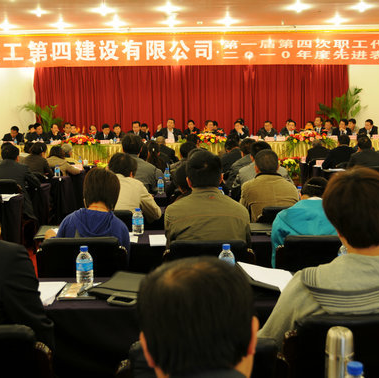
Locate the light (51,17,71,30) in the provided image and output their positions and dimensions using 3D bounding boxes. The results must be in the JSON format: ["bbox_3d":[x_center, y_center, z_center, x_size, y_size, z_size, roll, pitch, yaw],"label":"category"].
[{"bbox_3d":[-3.060,-3.925,14.686,0.220,0.120,0.220,-1,6,0],"label":"light"}]

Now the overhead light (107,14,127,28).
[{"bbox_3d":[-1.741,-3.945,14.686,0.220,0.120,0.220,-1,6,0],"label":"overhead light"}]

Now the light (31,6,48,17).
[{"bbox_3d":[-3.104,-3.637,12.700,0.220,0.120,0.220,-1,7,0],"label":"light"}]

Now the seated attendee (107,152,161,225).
[{"bbox_3d":[-0.408,0.352,4.358,0.500,1.214,0.850,-1,6,-10],"label":"seated attendee"}]

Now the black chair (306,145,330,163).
[{"bbox_3d":[2.303,-0.470,10.909,0.480,0.650,0.420,-1,6,0],"label":"black chair"}]

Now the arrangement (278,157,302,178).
[{"bbox_3d":[1.959,-0.400,12.000,0.500,0.480,0.450,-1,7,0],"label":"arrangement"}]

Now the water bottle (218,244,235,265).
[{"bbox_3d":[0.155,0.304,2.540,0.066,0.157,0.066,0,6,0],"label":"water bottle"}]

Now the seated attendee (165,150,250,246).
[{"bbox_3d":[0.098,0.438,3.358,0.480,1.300,0.750,-1,6,0],"label":"seated attendee"}]

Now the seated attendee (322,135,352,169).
[{"bbox_3d":[2.110,-0.141,8.831,0.500,1.265,0.780,-1,6,-8],"label":"seated attendee"}]

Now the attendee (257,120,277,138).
[{"bbox_3d":[1.808,-0.934,14.182,0.520,1.260,0.700,-1,6,0],"label":"attendee"}]

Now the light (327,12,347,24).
[{"bbox_3d":[3.523,-4.024,14.686,0.220,0.120,0.220,-1,6,0],"label":"light"}]

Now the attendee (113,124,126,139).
[{"bbox_3d":[-1.663,-0.935,14.569,0.500,1.200,0.600,-1,7,0],"label":"attendee"}]

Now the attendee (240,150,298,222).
[{"bbox_3d":[0.600,0.318,4.620,0.500,1.220,0.700,-1,7,0],"label":"attendee"}]

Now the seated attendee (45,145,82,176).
[{"bbox_3d":[-1.771,-0.031,9.079,0.520,1.200,0.750,1,6,22],"label":"seated attendee"}]

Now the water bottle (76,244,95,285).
[{"bbox_3d":[-0.425,0.313,2.500,0.068,0.165,0.068,-1,6,0],"label":"water bottle"}]

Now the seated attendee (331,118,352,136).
[{"bbox_3d":[3.435,-0.951,13.769,0.520,1.200,0.650,0,7,10],"label":"seated attendee"}]

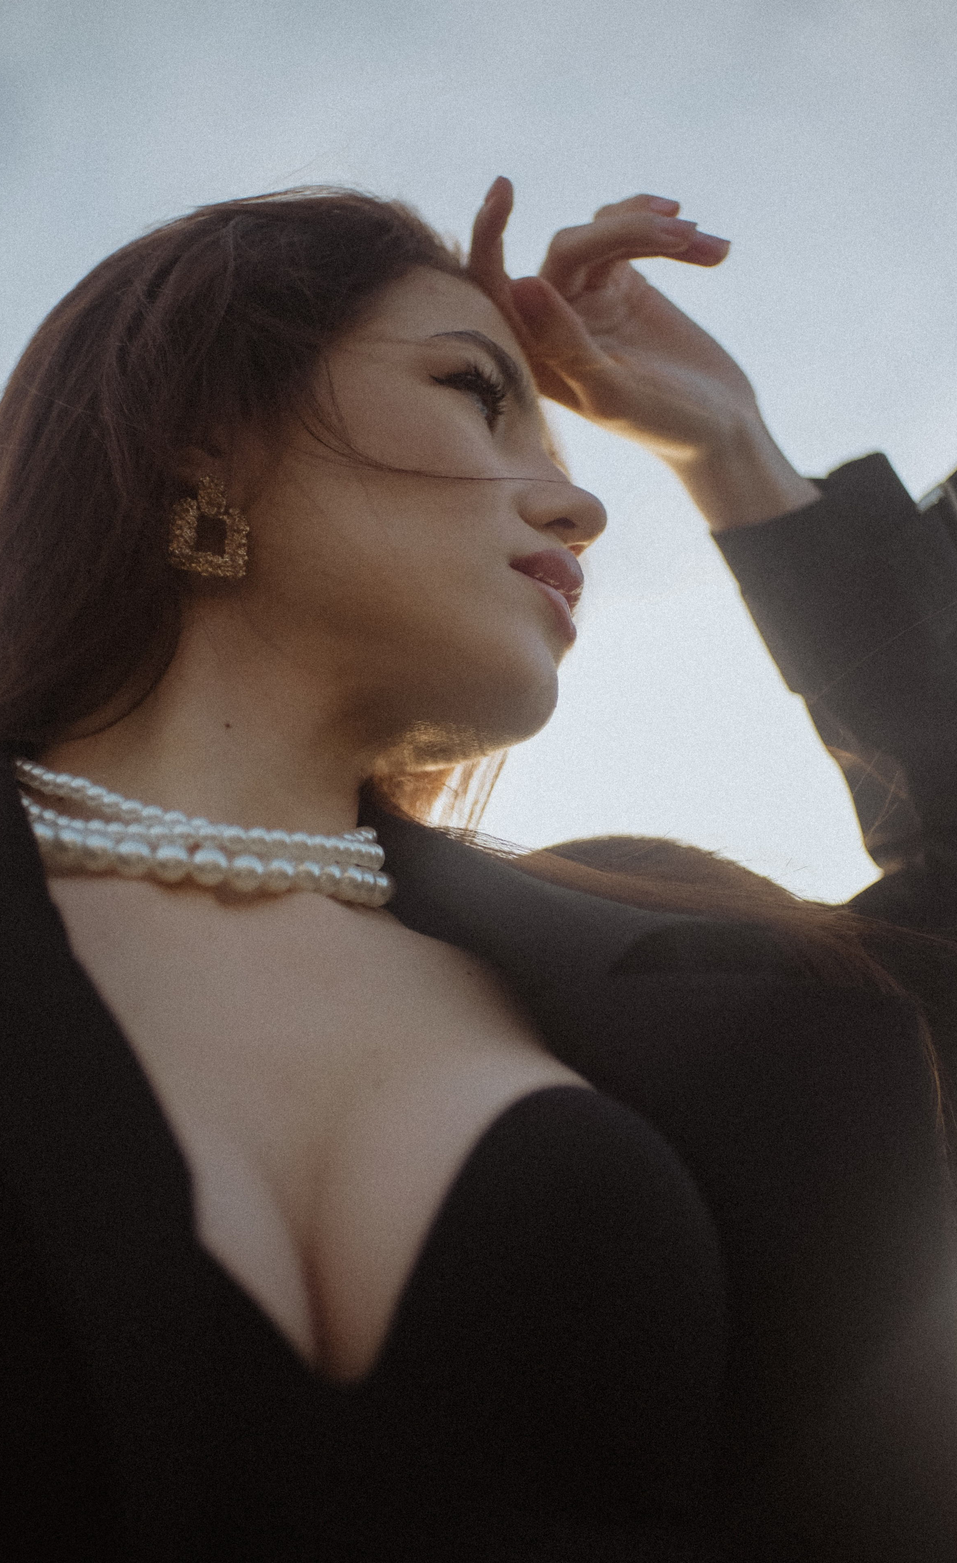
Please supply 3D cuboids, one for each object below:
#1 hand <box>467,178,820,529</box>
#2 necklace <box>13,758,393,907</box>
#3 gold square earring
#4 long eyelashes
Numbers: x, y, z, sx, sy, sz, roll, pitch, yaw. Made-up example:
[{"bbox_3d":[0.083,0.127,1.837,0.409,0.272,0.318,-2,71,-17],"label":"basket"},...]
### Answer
[{"bbox_3d":[0.066,-0.167,0.900,0.093,0.163,0.080,-42,-9,11],"label":"hand"},{"bbox_3d":[-0.099,0.014,0.815,0.135,0.045,0.130,6,2,-30],"label":"necklace"},{"bbox_3d":[-0.097,-0.091,0.830,0.030,0.040,0.009,7,-29,-14],"label":"gold square earring"},{"bbox_3d":[-0.003,-0.141,0.840,0.015,0.014,0.033,-13,-30,22],"label":"long eyelashes"}]

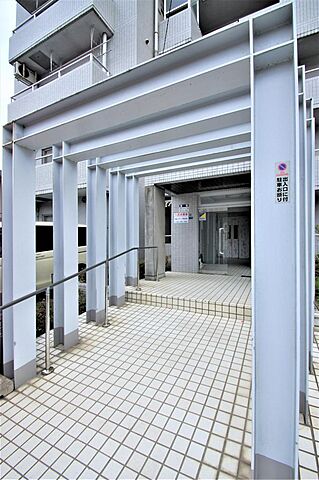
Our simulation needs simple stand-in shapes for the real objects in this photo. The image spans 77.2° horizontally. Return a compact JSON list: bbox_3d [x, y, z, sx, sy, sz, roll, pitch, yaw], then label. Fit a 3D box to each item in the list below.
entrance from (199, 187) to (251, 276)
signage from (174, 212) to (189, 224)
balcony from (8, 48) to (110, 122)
[{"bbox_3d":[1.820,-0.190,5.500,1.500,2.300,0.350,0,0,27],"label":"entrance"},{"bbox_3d":[0.662,-0.650,6.050,0.450,0.330,0.020,0,0,27],"label":"signage"},{"bbox_3d":[-3.880,-5.180,7.640,4.500,1.180,1.000,0,0,26],"label":"balcony"}]

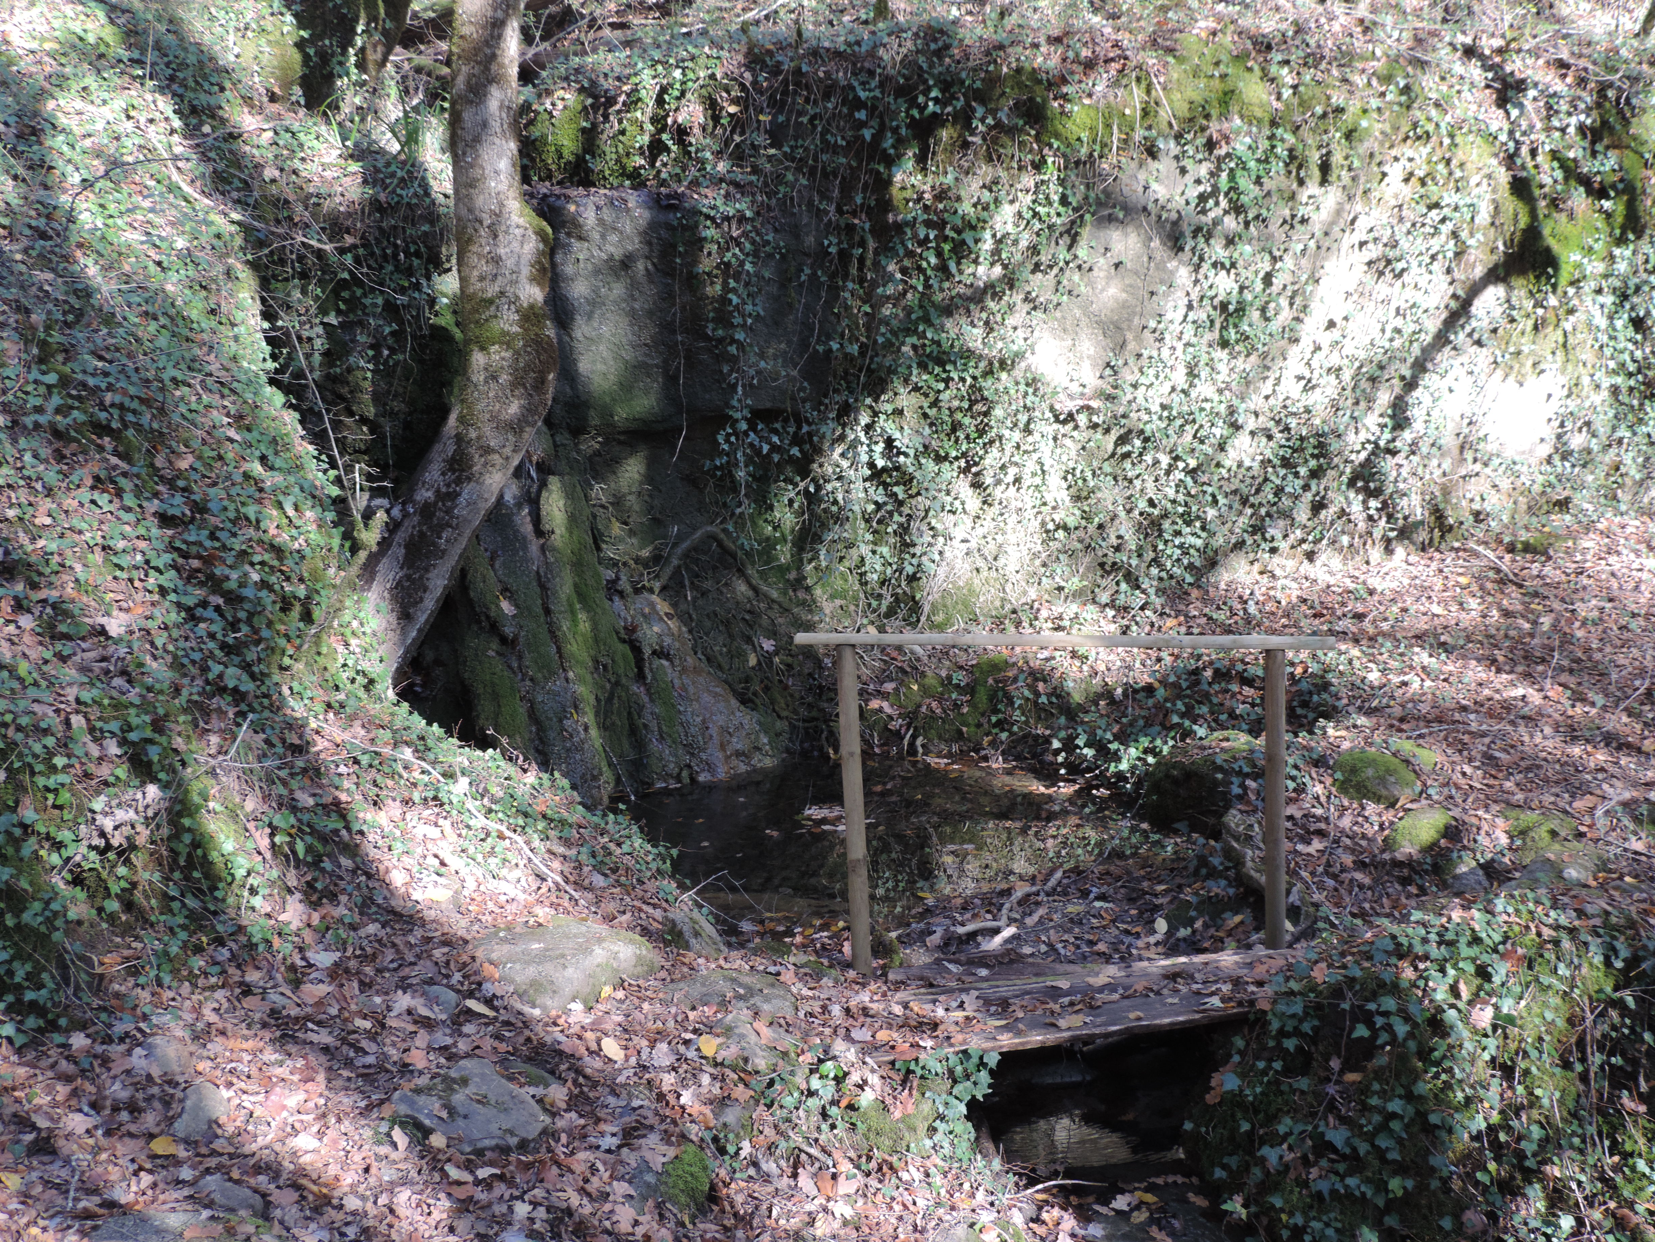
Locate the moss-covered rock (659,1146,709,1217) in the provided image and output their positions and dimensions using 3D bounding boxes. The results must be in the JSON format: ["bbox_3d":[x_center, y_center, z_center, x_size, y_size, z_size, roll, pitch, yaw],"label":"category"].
[{"bbox_3d":[-0.304,1.198,4.089,0.106,0.144,0.116,-2,11,0],"label":"moss-covered rock"}]

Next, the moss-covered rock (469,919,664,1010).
[{"bbox_3d":[-0.774,1.015,5.668,0.544,0.196,0.408,3,12,24],"label":"moss-covered rock"}]

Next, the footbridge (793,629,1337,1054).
[{"bbox_3d":[0.774,0.611,5.563,1.660,1.100,0.640,-3,11,-6],"label":"footbridge"}]

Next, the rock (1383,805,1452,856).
[{"bbox_3d":[2.031,0.721,6.588,0.217,0.155,0.184,-6,12,-20],"label":"rock"}]

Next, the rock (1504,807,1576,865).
[{"bbox_3d":[2.353,0.709,6.318,0.214,0.182,0.171,-2,11,0],"label":"rock"}]

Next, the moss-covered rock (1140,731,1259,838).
[{"bbox_3d":[1.420,0.621,7.316,0.435,0.388,0.392,-2,11,0],"label":"moss-covered rock"}]

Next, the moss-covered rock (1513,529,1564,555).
[{"bbox_3d":[3.770,-0.418,10.130,0.251,0.136,0.189,-2,11,0],"label":"moss-covered rock"}]

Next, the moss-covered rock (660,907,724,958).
[{"bbox_3d":[-0.431,1.003,6.160,0.202,0.143,0.162,4,13,29],"label":"moss-covered rock"}]

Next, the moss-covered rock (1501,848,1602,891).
[{"bbox_3d":[2.314,0.792,6.109,0.294,0.103,0.206,-4,11,-10],"label":"moss-covered rock"}]

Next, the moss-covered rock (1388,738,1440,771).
[{"bbox_3d":[2.290,0.521,7.488,0.189,0.115,0.151,-2,11,0],"label":"moss-covered rock"}]

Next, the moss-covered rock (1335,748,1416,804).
[{"bbox_3d":[2.051,0.583,7.169,0.300,0.195,0.240,-2,11,0],"label":"moss-covered rock"}]

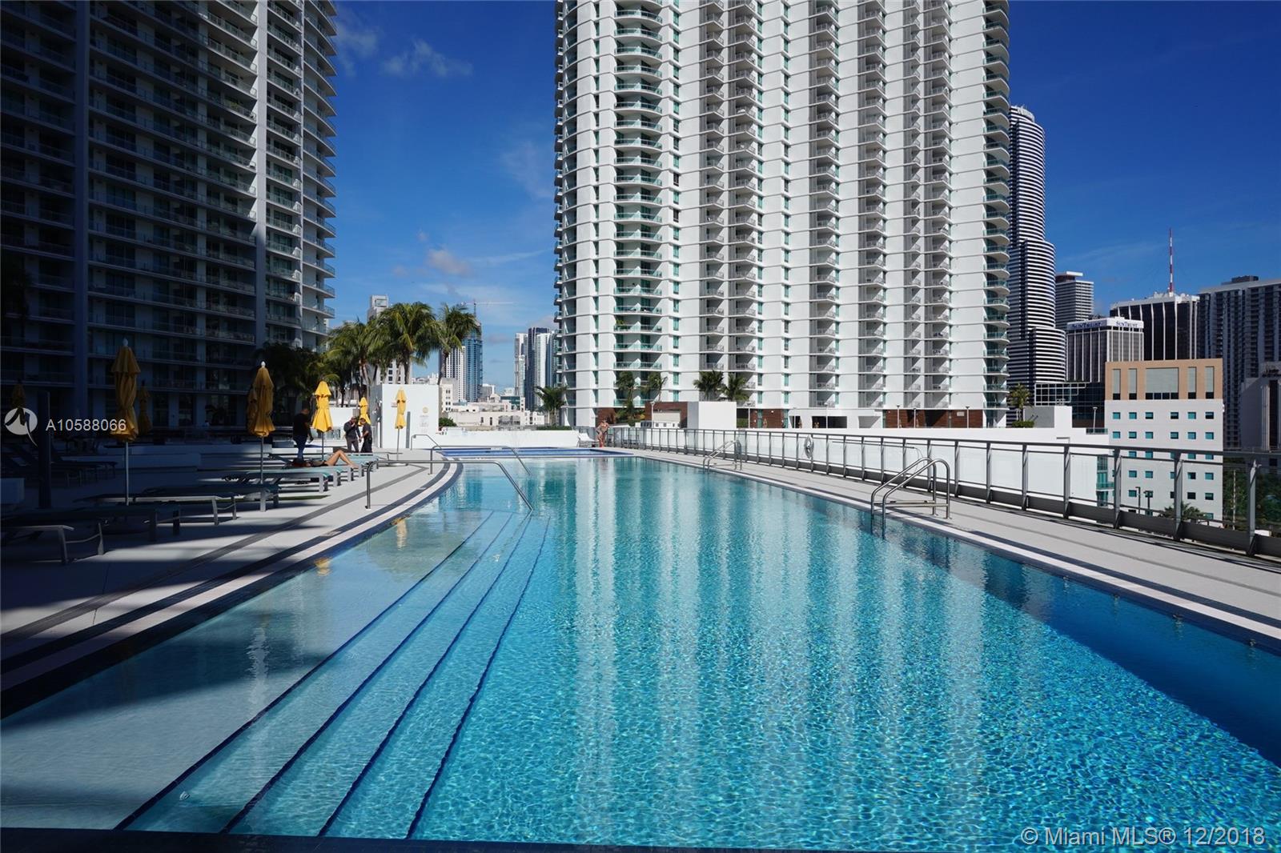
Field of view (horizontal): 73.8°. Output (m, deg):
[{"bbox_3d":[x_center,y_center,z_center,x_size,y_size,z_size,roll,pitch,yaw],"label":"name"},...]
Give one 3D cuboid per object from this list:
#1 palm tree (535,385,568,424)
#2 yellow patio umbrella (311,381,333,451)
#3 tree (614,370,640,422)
[{"bbox_3d":[-11.017,-2.461,105.000,3.940,5.410,3.940,0,0,0],"label":"palm tree"},{"bbox_3d":[-8.040,0.085,21.600,0.490,2.510,0.490,0,0,0],"label":"yellow patio umbrella"},{"bbox_3d":[-1.900,-3.800,122.000,3.500,8.000,3.500,0,0,0],"label":"tree"}]

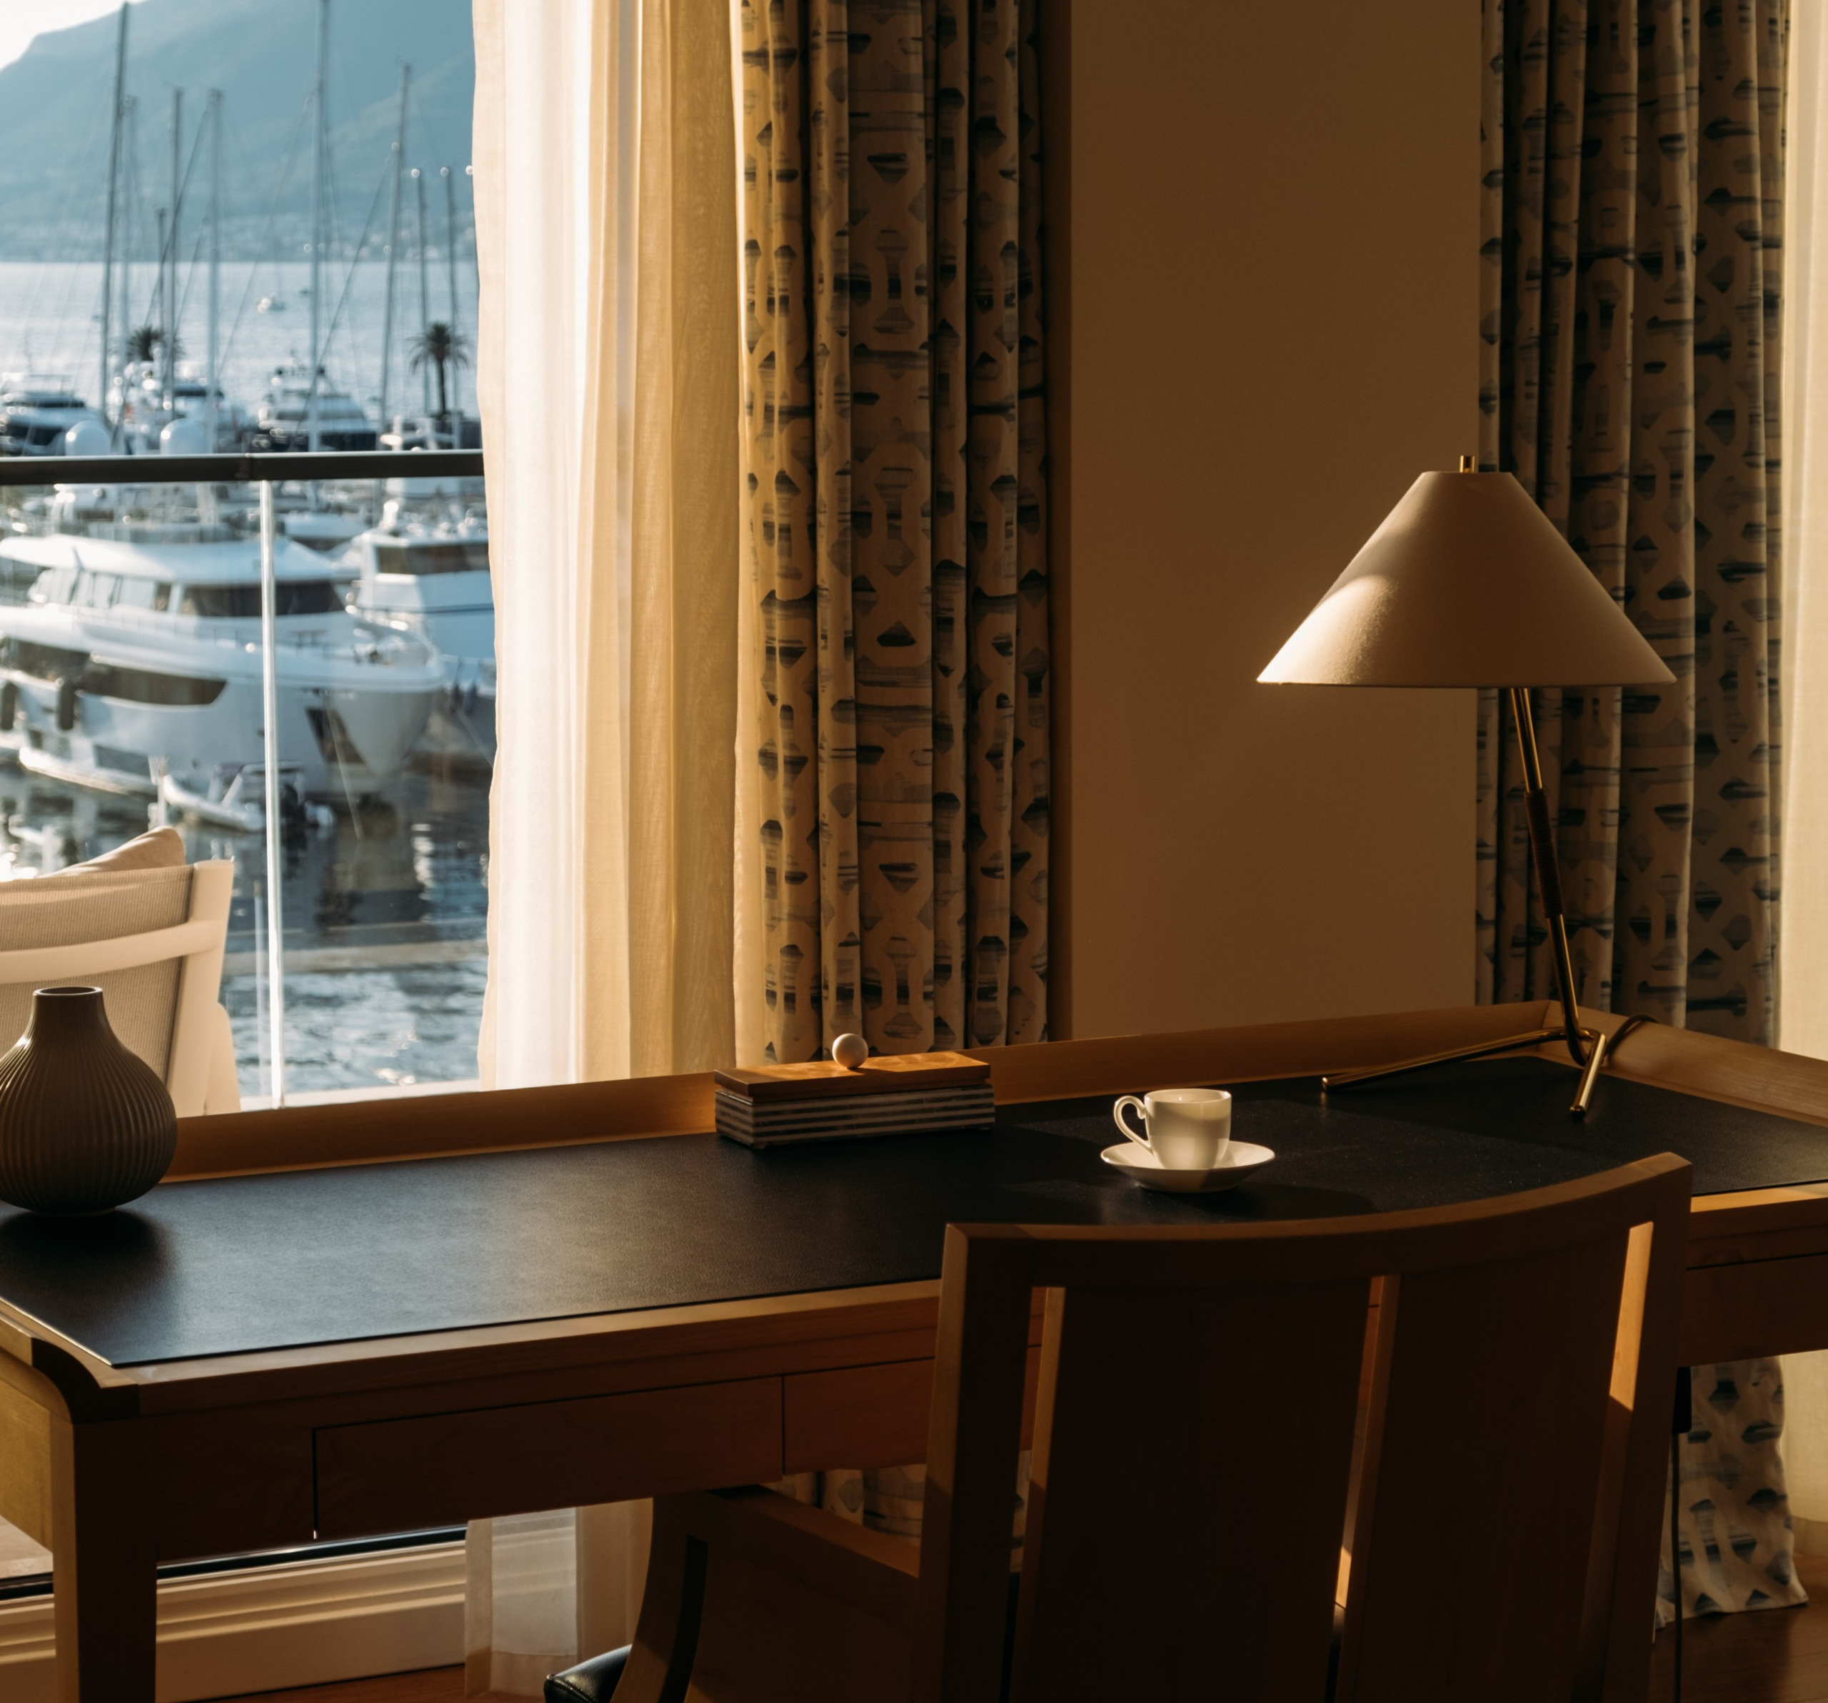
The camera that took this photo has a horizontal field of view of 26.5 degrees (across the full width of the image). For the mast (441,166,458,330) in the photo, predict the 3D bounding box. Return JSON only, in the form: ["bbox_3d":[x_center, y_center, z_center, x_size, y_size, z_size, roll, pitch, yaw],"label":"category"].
[{"bbox_3d":[-29.422,-35.651,247.467,0.300,15.673,0.300,-1,9,0],"label":"mast"}]

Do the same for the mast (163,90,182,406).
[{"bbox_3d":[-37.614,-29.932,197.751,0.300,17.378,0.300,3,9,0],"label":"mast"}]

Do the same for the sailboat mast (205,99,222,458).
[{"bbox_3d":[-31.266,-24.532,173.293,0.300,18.570,0.300,3,9,0],"label":"sailboat mast"}]

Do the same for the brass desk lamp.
[{"bbox_3d":[0.495,-0.057,3.314,0.346,0.561,0.466,6,11,33],"label":"brass desk lamp"}]

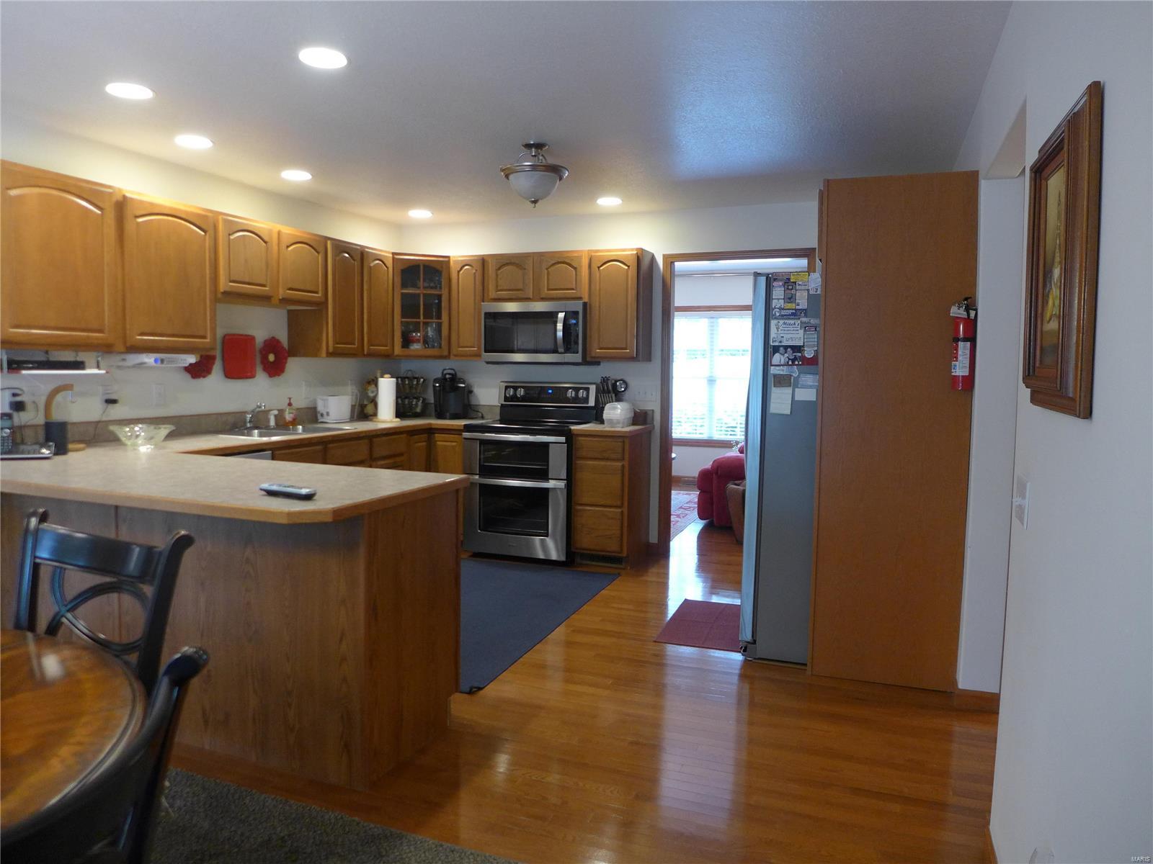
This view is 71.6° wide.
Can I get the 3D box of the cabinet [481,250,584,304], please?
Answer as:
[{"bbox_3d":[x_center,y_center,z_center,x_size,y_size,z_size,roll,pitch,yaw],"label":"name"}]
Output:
[{"bbox_3d":[-0.238,-1.104,5.791,0.774,0.357,0.342,2,5,20],"label":"cabinet"}]

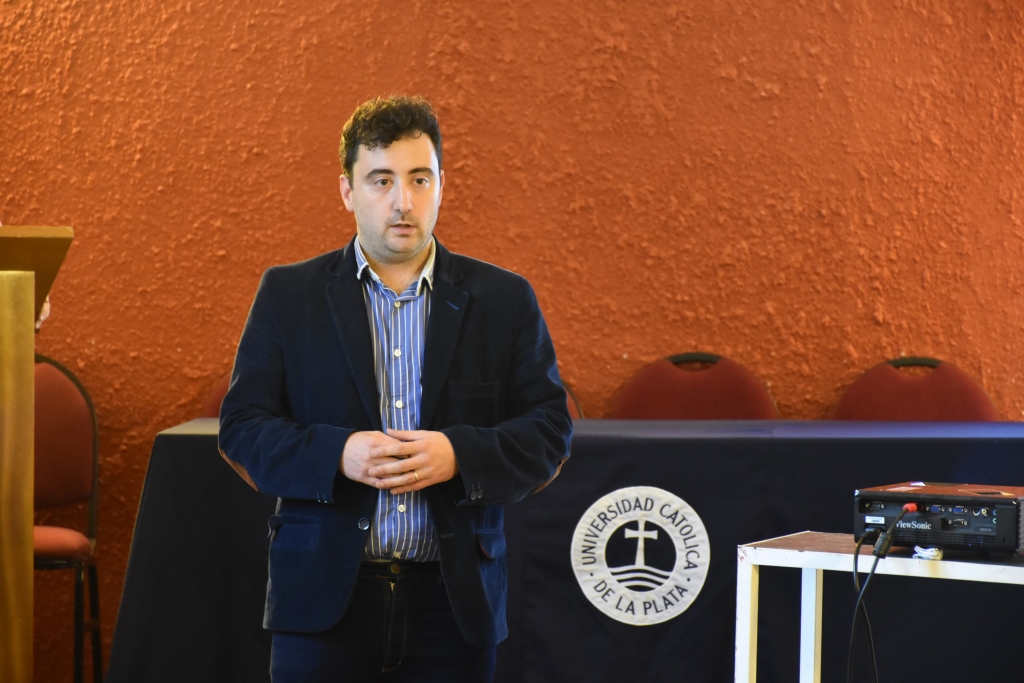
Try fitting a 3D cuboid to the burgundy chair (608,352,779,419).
[{"bbox_3d":[0.410,0.480,10.875,0.430,0.880,0.540,1,3,2],"label":"burgundy chair"}]

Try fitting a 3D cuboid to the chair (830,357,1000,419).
[{"bbox_3d":[0.924,0.490,10.825,0.430,0.880,0.540,1,3,2],"label":"chair"}]

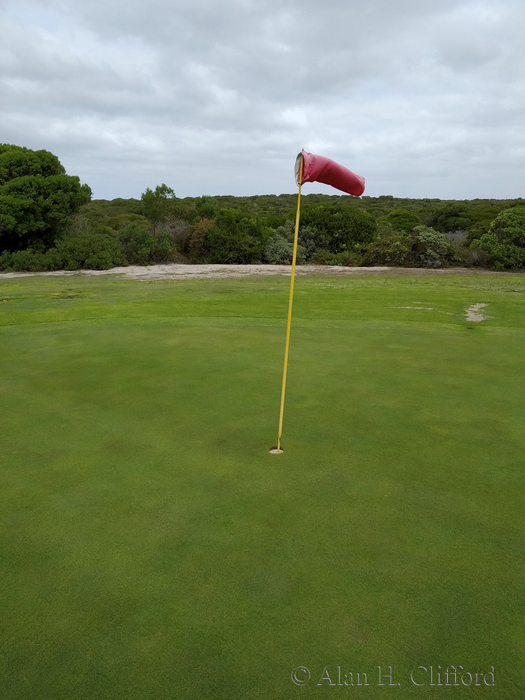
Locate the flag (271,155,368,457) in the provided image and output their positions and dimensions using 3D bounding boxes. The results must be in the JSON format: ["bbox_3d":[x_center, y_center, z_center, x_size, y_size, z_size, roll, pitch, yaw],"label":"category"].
[{"bbox_3d":[0.381,-0.268,3.572,0.600,2.050,0.240,-4,15,-15],"label":"flag"}]

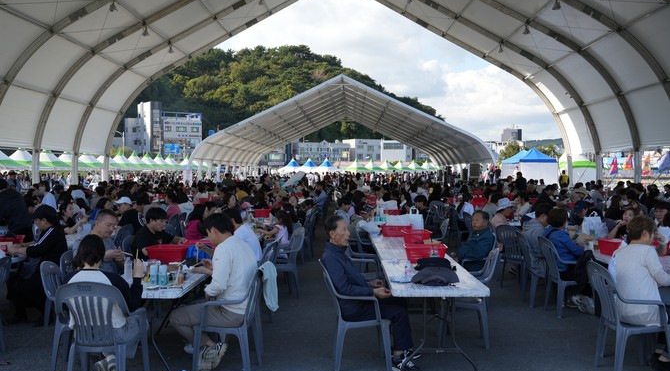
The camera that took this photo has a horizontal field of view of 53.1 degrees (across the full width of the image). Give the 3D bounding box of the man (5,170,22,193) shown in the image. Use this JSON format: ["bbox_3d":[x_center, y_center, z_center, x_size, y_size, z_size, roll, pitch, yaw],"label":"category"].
[{"bbox_3d":[-9.840,0.387,20.500,0.380,1.690,0.550,1,1,24],"label":"man"}]

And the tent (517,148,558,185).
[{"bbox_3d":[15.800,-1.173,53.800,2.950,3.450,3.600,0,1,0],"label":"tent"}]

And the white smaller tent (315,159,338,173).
[{"bbox_3d":[-1.790,-3.735,150.000,4.600,4.650,4.600,1,1,33],"label":"white smaller tent"}]

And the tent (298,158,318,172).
[{"bbox_3d":[-5.740,-3.786,152.500,4.600,4.650,4.600,1,1,33],"label":"tent"}]

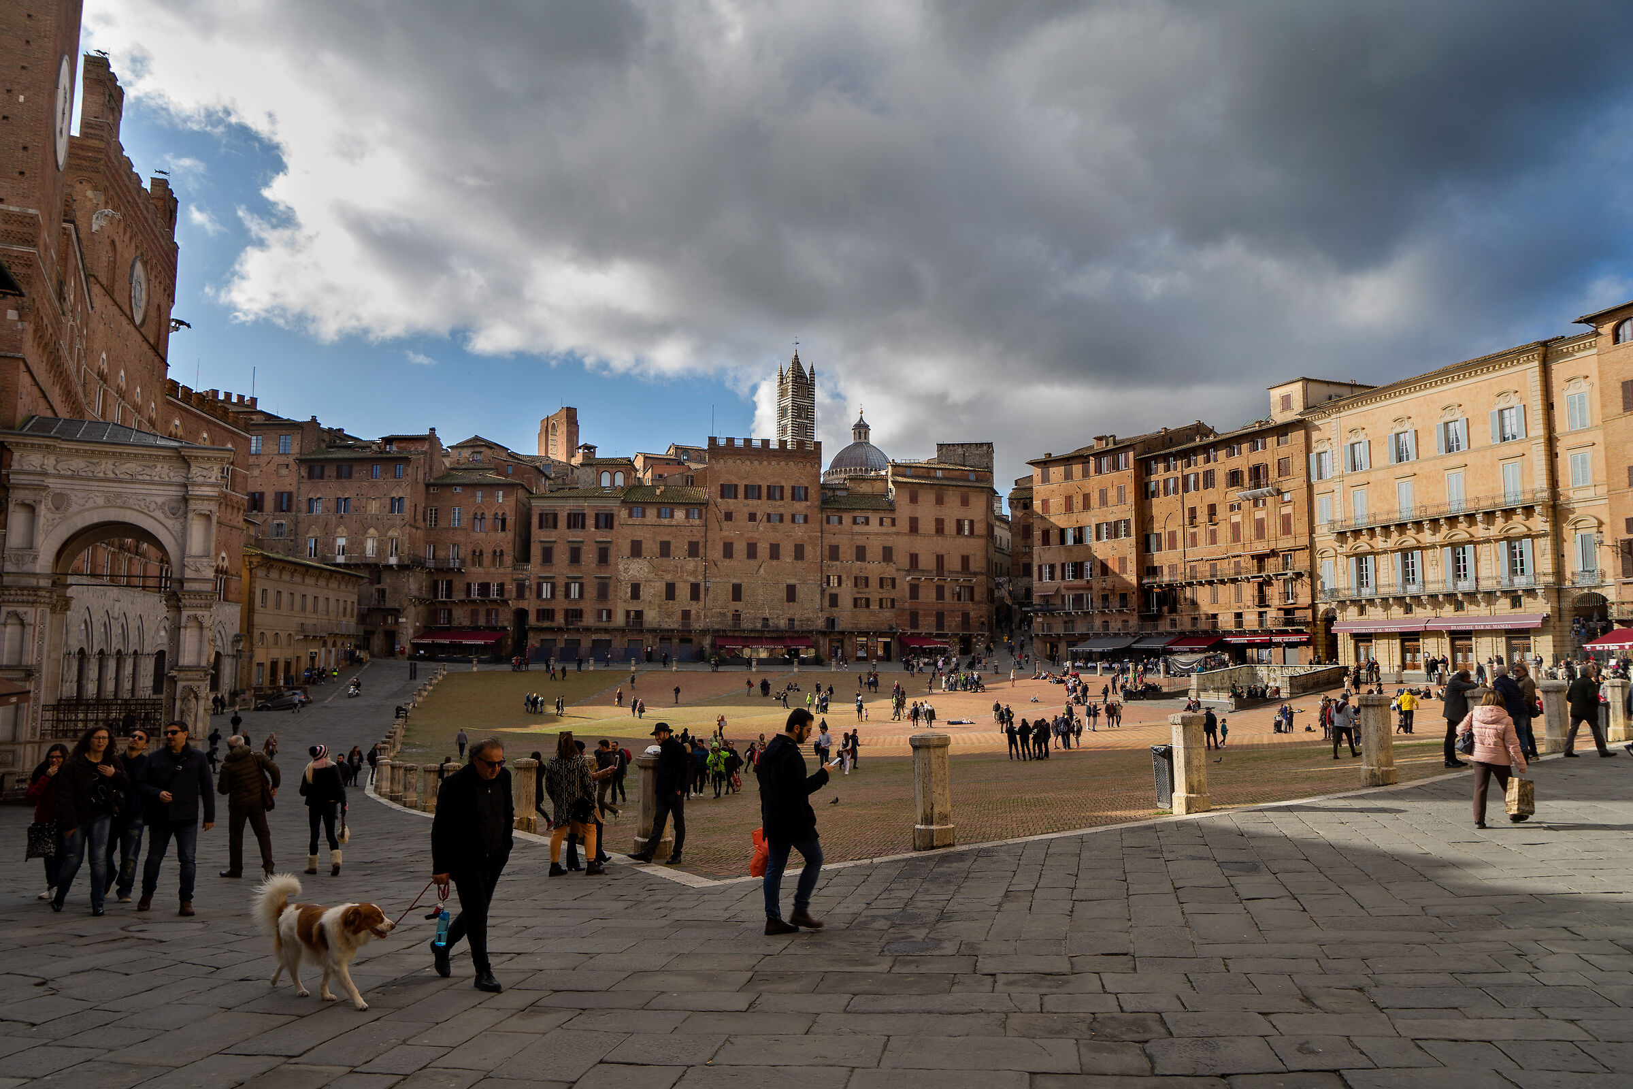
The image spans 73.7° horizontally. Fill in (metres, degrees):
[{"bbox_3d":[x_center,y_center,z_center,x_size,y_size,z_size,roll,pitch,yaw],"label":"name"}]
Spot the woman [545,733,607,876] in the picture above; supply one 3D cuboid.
[{"bbox_3d":[-2.945,3.185,13.436,0.550,1.700,0.480,-4,-7,37],"label":"woman"}]

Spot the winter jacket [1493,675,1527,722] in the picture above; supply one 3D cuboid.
[{"bbox_3d":[12.409,2.766,19.500,0.550,0.800,0.500,-5,-8,41],"label":"winter jacket"}]

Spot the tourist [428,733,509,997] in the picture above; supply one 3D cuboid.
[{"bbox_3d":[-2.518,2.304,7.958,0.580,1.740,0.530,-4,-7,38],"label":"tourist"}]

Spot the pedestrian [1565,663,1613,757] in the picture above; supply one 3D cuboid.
[{"bbox_3d":[14.350,3.064,20.236,0.800,1.700,0.550,2,-6,-13],"label":"pedestrian"}]

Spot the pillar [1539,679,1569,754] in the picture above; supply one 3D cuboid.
[{"bbox_3d":[14.413,3.365,21.270,0.470,1.380,0.470,5,-8,-40],"label":"pillar"}]

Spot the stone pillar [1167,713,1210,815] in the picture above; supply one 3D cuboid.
[{"bbox_3d":[5.223,3.052,15.282,0.520,1.360,0.520,-1,-5,9],"label":"stone pillar"}]

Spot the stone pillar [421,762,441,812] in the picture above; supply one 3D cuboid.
[{"bbox_3d":[-10.910,6.859,30.892,0.520,1.360,0.520,2,-6,-19],"label":"stone pillar"}]

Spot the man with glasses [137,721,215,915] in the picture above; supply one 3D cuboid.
[{"bbox_3d":[-5.948,2.554,10.205,0.620,1.770,0.450,2,-6,-23],"label":"man with glasses"}]

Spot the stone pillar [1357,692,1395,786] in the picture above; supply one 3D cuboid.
[{"bbox_3d":[8.754,3.039,17.020,0.470,1.390,0.470,3,-6,-25],"label":"stone pillar"}]

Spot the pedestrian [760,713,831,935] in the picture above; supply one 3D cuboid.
[{"bbox_3d":[-0.149,2.226,8.750,0.620,1.760,0.520,0,-6,0],"label":"pedestrian"}]

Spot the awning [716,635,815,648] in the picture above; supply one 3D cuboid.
[{"bbox_3d":[-5.934,11.150,123.500,11.100,1.450,3.000,1,-6,-10],"label":"awning"}]

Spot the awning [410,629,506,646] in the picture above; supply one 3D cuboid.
[{"bbox_3d":[-40.597,10.512,123.500,9.600,1.500,3.700,0,-6,5],"label":"awning"}]

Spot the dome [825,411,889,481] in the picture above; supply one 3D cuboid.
[{"bbox_3d":[12.964,-28.535,316.072,20.500,20.500,20.500,0,-5,0],"label":"dome"}]

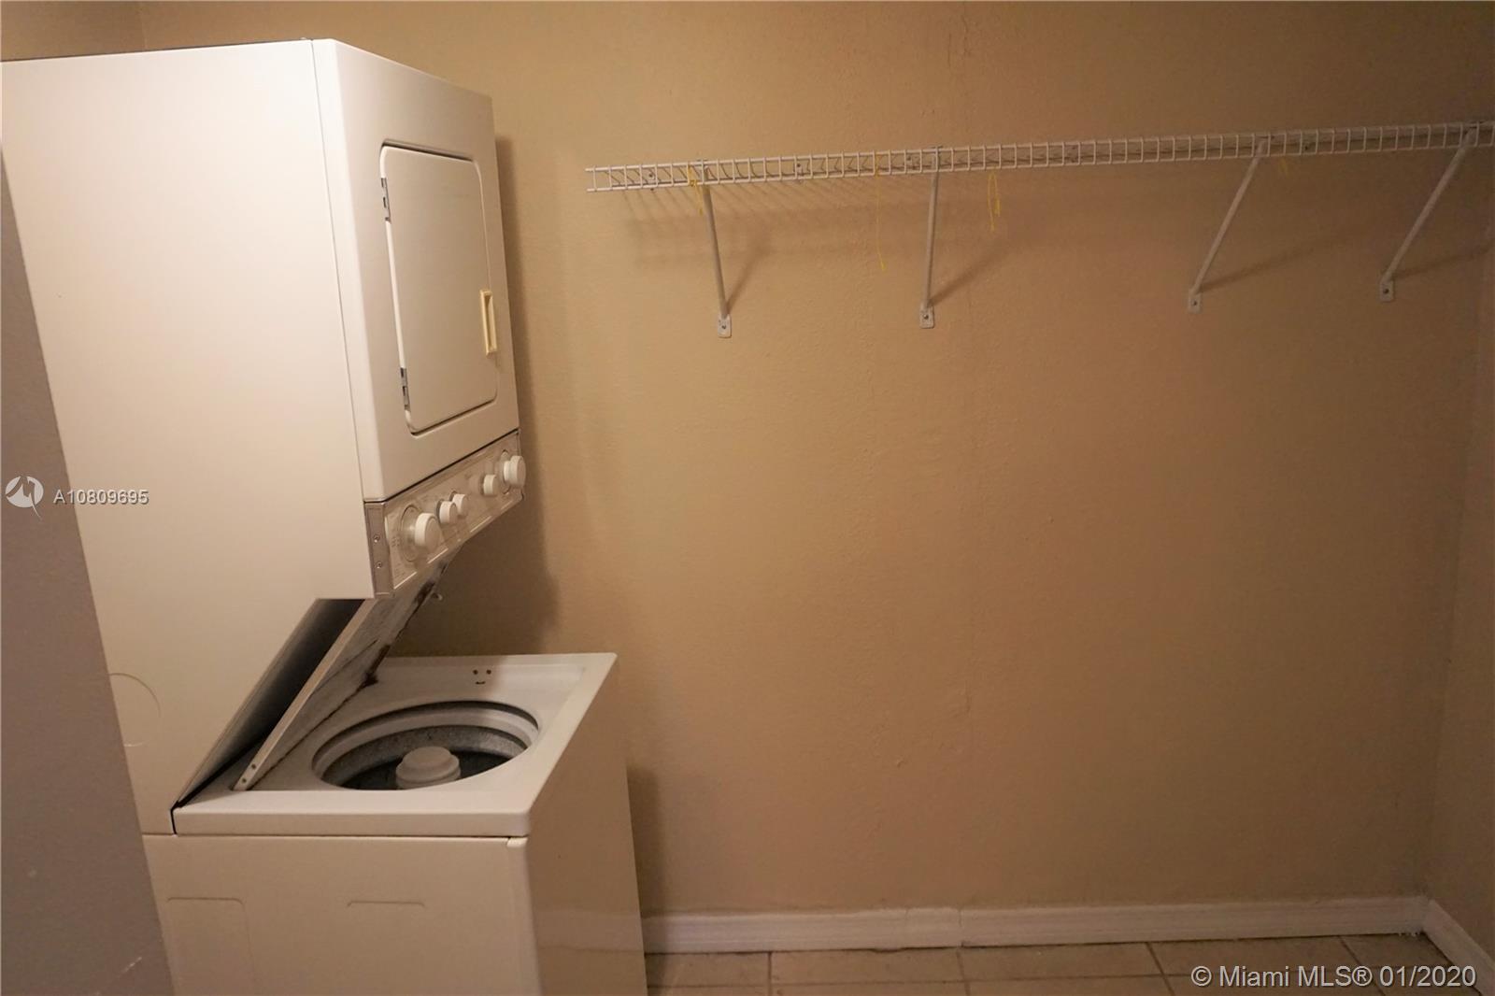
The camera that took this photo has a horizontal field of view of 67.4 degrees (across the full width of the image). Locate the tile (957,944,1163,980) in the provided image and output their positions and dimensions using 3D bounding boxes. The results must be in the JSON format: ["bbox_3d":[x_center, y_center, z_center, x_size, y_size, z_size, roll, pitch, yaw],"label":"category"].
[{"bbox_3d":[0.669,1.002,2.417,0.409,0.010,0.113,-2,13,2],"label":"tile"}]

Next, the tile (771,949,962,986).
[{"bbox_3d":[0.256,1.020,2.433,0.409,0.010,0.113,-2,13,2],"label":"tile"}]

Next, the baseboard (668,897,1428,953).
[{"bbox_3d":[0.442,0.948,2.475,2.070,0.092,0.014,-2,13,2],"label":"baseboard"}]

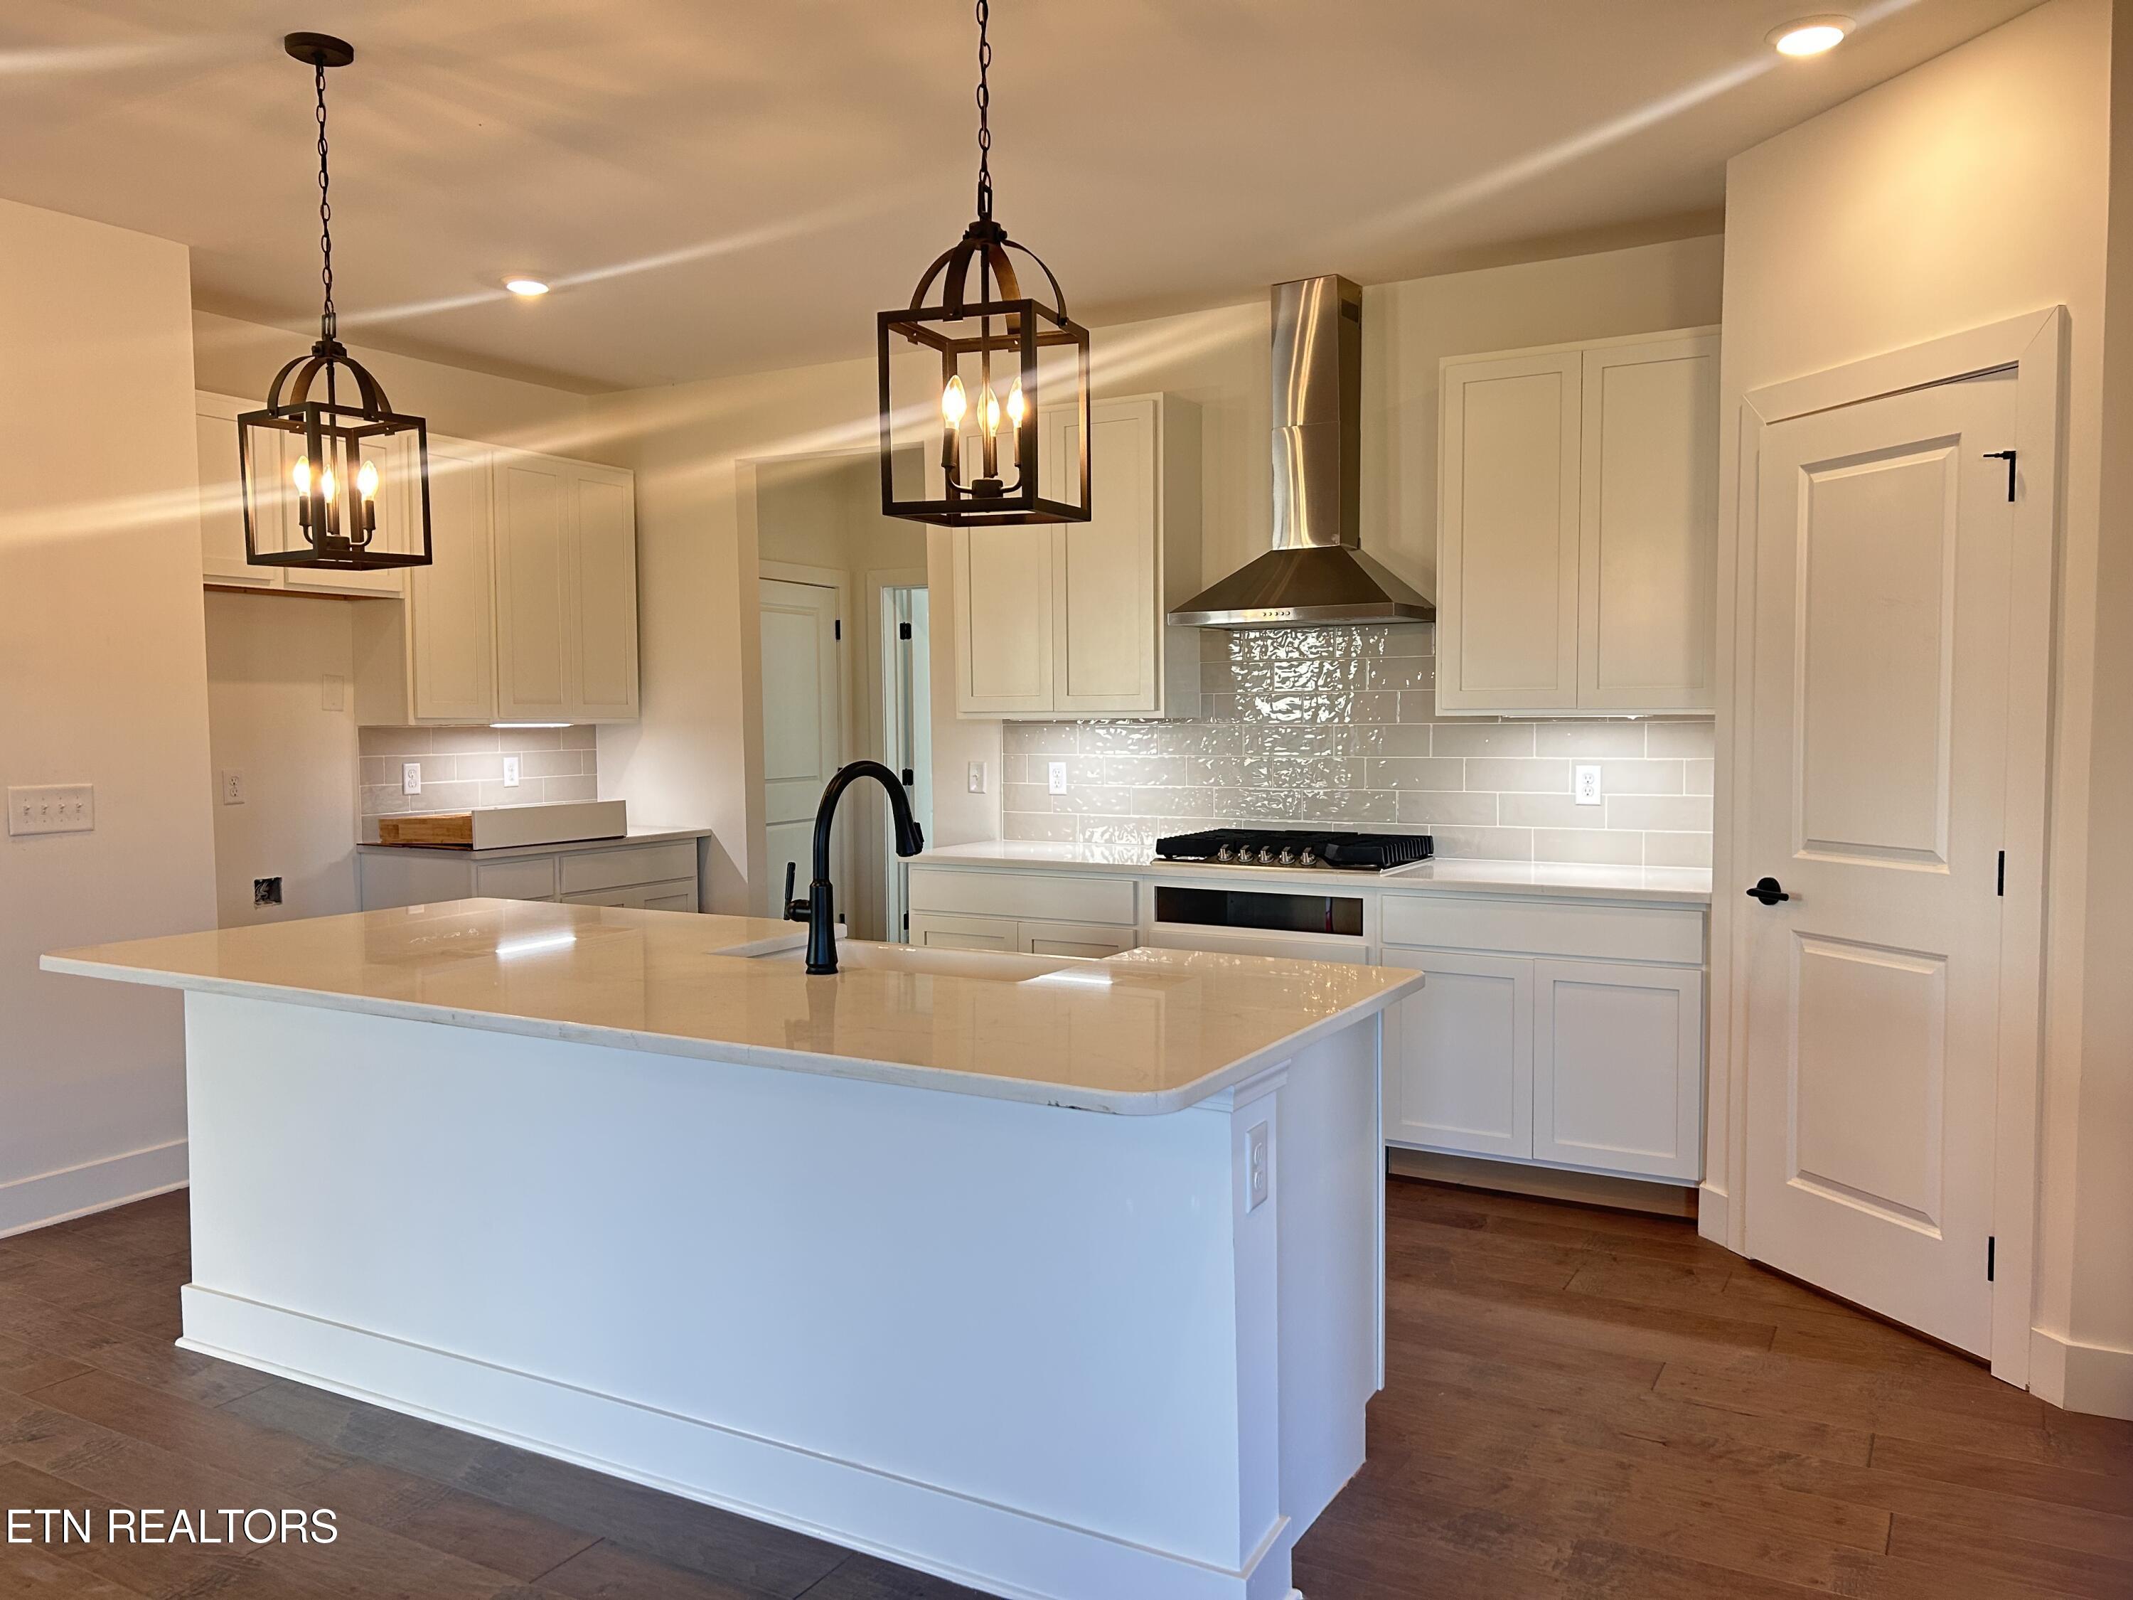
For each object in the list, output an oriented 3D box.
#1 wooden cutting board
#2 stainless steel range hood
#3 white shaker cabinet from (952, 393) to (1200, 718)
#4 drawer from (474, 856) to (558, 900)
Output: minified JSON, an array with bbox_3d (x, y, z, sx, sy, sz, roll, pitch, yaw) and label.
[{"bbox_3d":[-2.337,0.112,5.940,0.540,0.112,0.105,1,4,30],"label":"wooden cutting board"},{"bbox_3d":[0.762,-1.112,5.086,0.749,1.107,0.502,1,4,29],"label":"stainless steel range hood"},{"bbox_3d":[0.032,-0.816,5.602,0.824,1.066,0.318,1,4,30],"label":"white shaker cabinet"},{"bbox_3d":[-2.197,0.294,5.956,0.455,0.144,0.348,1,4,30],"label":"drawer"}]

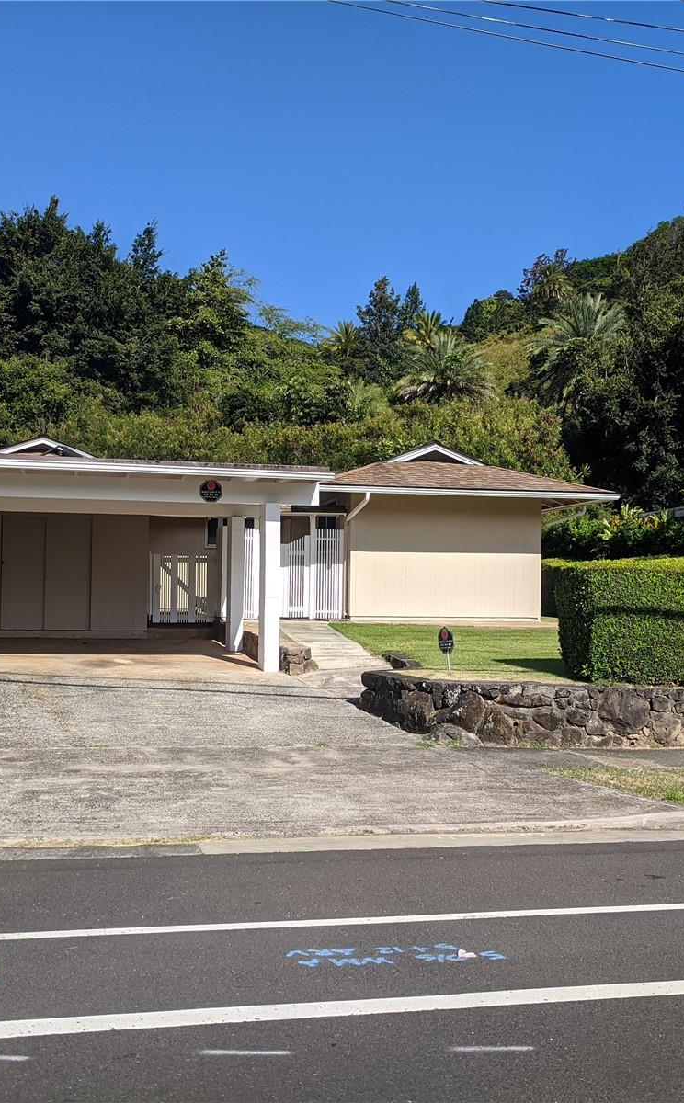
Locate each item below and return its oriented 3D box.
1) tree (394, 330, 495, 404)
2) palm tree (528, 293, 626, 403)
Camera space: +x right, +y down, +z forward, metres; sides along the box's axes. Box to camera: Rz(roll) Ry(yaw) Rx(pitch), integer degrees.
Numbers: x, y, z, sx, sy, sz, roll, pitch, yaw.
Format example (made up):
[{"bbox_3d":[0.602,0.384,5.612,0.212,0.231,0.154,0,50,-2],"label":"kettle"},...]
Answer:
[{"bbox_3d":[5.641,-9.702,60.988,5.500,5.000,5.500,1,-2,-12],"label":"tree"},{"bbox_3d":[13.183,-11.065,61.991,5.500,6.800,5.500,1,-2,-12],"label":"palm tree"}]

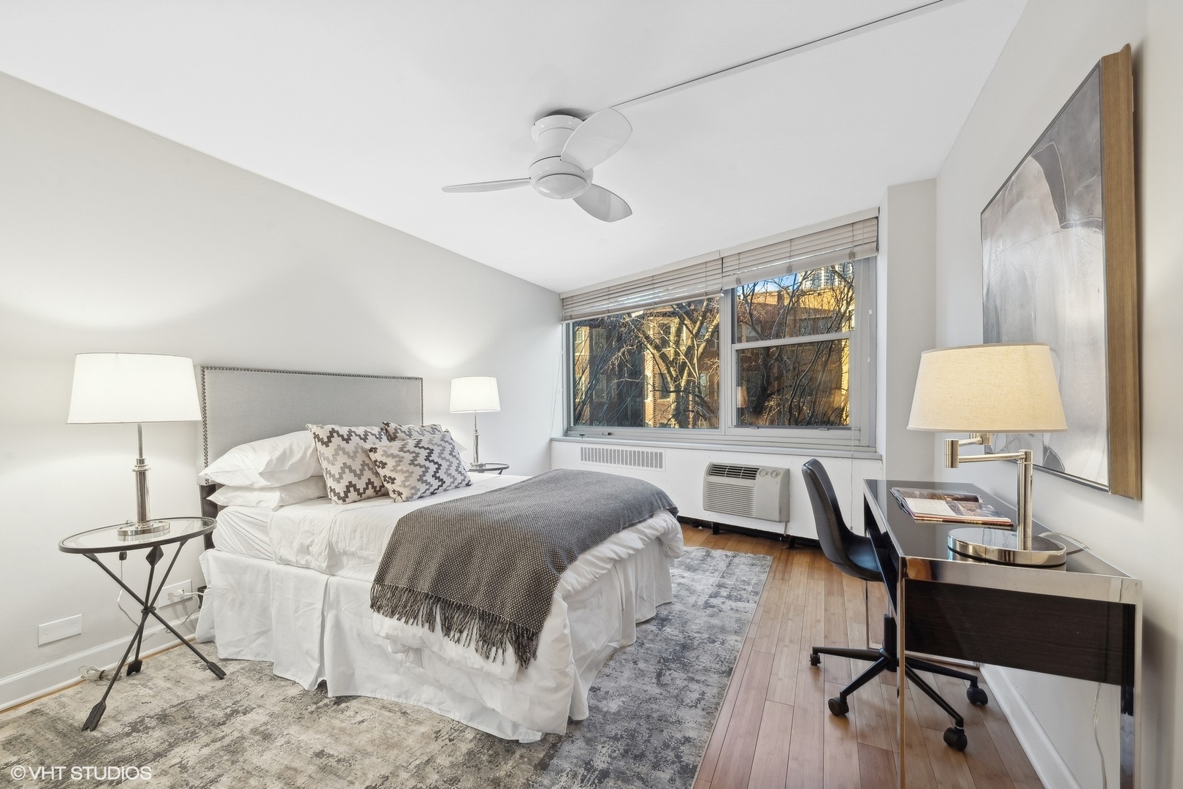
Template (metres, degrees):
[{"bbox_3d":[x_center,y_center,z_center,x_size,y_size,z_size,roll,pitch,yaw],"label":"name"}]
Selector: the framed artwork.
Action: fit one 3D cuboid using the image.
[{"bbox_3d":[1.269,-0.233,1.306,0.048,0.899,0.839,-1,-1,27],"label":"framed artwork"}]

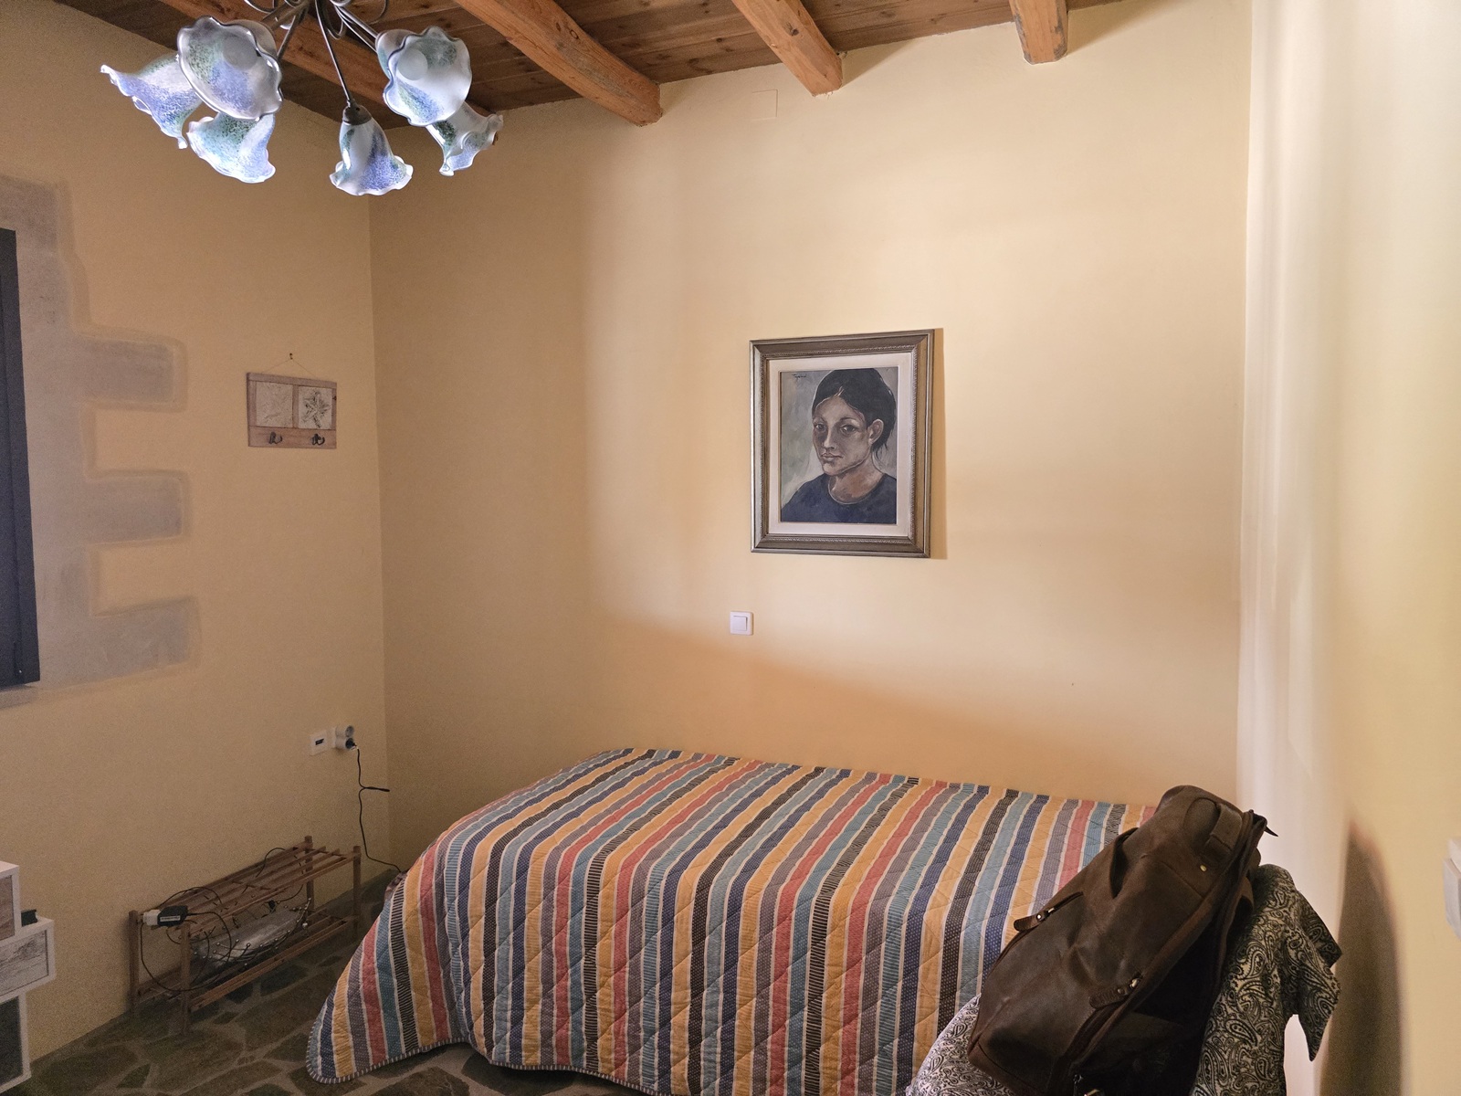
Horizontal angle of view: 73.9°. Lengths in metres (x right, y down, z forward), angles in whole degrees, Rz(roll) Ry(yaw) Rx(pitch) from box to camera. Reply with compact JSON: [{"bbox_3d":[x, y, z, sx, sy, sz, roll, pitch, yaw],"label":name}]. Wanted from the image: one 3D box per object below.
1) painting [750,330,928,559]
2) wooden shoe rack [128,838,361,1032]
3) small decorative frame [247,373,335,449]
[{"bbox_3d":[0.363,-0.337,3.227,0.618,0.724,0.045,1,4,22],"label":"painting"},{"bbox_3d":[-1.591,1.254,3.239,0.260,0.323,0.679,1,4,24],"label":"wooden shoe rack"},{"bbox_3d":[-1.599,-0.496,3.573,0.025,0.254,0.405,1,4,22],"label":"small decorative frame"}]

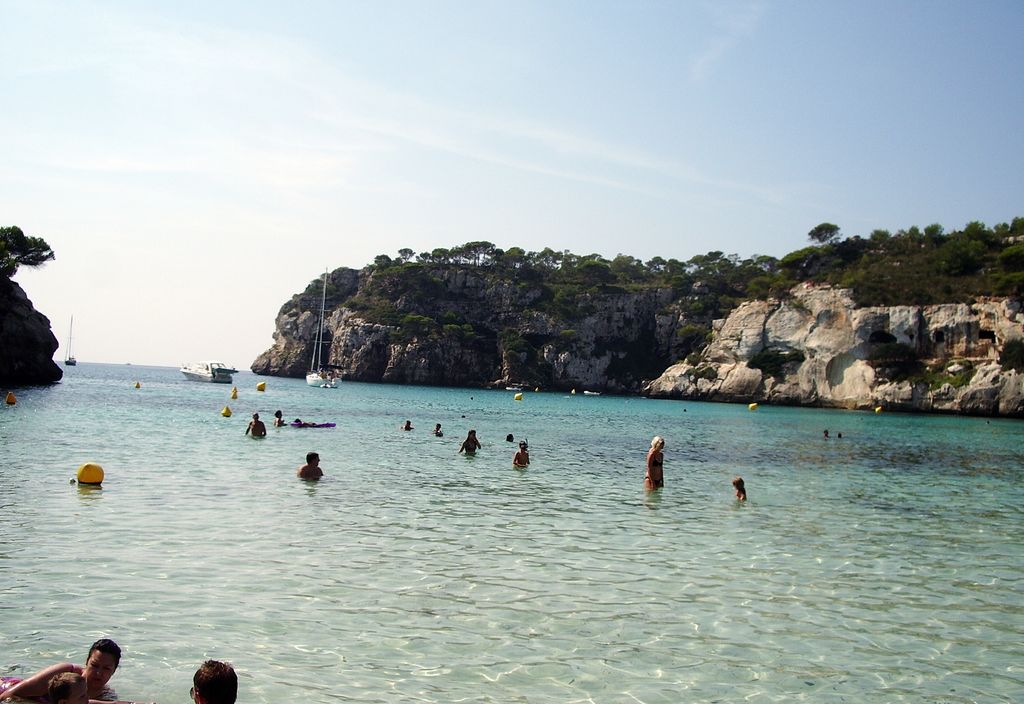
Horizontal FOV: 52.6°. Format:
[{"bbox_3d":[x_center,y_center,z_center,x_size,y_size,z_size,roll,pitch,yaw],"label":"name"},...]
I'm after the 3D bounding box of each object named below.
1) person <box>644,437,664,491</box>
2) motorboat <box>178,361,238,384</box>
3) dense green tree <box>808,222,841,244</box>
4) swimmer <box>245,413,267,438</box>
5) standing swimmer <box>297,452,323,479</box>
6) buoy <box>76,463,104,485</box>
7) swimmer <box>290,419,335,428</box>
[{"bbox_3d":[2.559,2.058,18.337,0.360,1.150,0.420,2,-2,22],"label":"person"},{"bbox_3d":[-39.028,2.535,132.616,8.300,2.800,3.000,2,-2,36],"label":"motorboat"},{"bbox_3d":[75.454,-28.612,250.000,7.600,5.400,7.000,2,-2,17],"label":"dense green tree"},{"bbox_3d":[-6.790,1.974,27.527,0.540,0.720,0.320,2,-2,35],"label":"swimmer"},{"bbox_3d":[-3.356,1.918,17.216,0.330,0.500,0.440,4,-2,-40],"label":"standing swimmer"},{"bbox_3d":[-6.104,1.768,15.035,0.400,0.350,0.400,4,-2,-22],"label":"buoy"},{"bbox_3d":[-6.539,2.331,34.064,0.620,0.320,1.750,1,-2,40],"label":"swimmer"}]

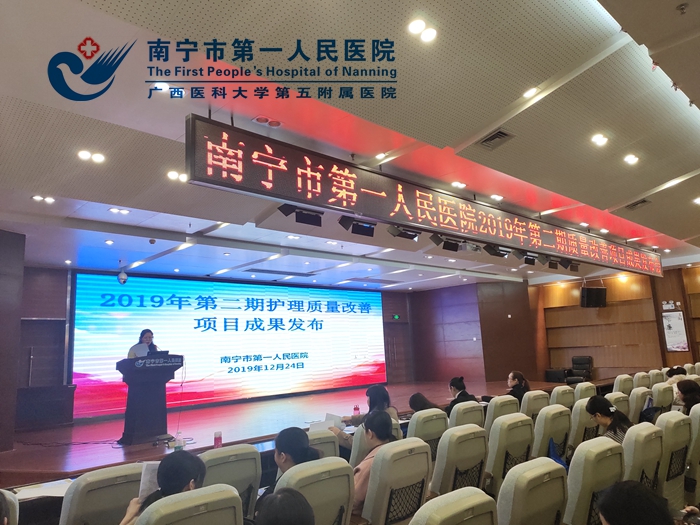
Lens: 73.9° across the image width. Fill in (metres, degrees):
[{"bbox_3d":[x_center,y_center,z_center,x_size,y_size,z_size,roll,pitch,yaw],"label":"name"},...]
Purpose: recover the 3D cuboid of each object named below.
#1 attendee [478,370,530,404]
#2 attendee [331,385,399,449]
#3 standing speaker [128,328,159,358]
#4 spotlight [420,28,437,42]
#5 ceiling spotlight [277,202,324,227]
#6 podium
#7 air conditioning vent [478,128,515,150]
[{"bbox_3d":[1.847,1.917,5.453,0.700,1.200,0.500,-10,-13,36],"label":"attendee"},{"bbox_3d":[0.153,1.741,4.135,0.720,1.220,0.520,-11,-13,39],"label":"attendee"},{"bbox_3d":[-3.248,1.873,7.292,0.480,1.600,0.340,6,-14,-41],"label":"standing speaker"},{"bbox_3d":[0.450,-1.304,2.659,0.105,0.050,0.105,-10,-19,-3],"label":"spotlight"},{"bbox_3d":[-0.399,-0.465,4.219,0.420,0.270,0.300,6,-29,-41],"label":"ceiling spotlight"},{"bbox_3d":[-2.965,2.007,6.875,0.830,1.170,0.500,6,-14,-41],"label":"podium"},{"bbox_3d":[1.231,-1.040,3.905,0.270,0.050,0.270,6,-25,-41],"label":"air conditioning vent"}]

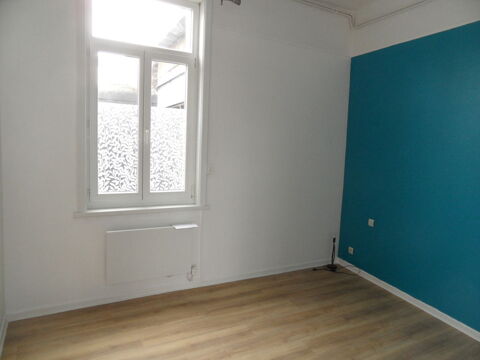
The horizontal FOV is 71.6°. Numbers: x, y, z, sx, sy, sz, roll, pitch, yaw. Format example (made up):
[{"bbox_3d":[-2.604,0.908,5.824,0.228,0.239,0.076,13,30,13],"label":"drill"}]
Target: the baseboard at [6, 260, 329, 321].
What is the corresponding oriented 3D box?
[{"bbox_3d":[-0.324,0.994,3.213,3.168,0.075,0.018,-1,8,-25],"label":"baseboard"}]

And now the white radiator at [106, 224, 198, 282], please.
[{"bbox_3d":[-0.754,0.631,2.901,0.756,0.447,0.095,-1,8,-25],"label":"white radiator"}]

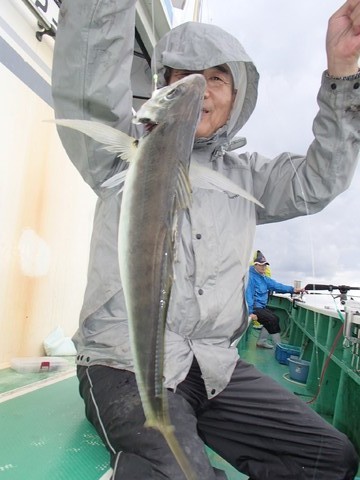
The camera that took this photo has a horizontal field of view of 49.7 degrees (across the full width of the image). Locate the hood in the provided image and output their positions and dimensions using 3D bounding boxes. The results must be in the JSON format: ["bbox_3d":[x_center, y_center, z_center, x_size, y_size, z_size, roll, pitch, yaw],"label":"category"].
[{"bbox_3d":[0.064,-0.377,0.930,0.250,0.280,0.250,-1,1,7],"label":"hood"}]

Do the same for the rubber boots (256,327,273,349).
[{"bbox_3d":[1.182,1.356,5.400,0.270,0.290,0.105,-5,-9,34],"label":"rubber boots"}]

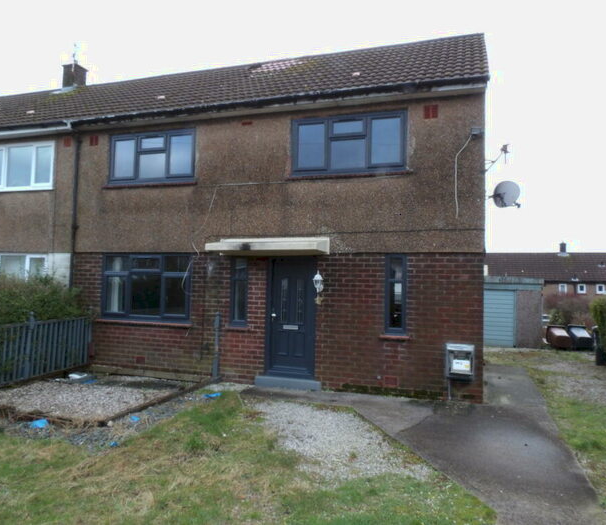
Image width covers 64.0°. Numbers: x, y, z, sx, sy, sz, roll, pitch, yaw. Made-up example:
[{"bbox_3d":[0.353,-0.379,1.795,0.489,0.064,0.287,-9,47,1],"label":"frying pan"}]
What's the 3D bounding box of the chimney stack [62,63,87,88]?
[{"bbox_3d":[-6.434,-5.152,13.673,0.496,0.720,0.470,0,-3,18],"label":"chimney stack"}]

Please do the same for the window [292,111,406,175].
[{"bbox_3d":[0.768,-2.030,8.372,2.010,1.024,0.090,0,-4,18],"label":"window"}]

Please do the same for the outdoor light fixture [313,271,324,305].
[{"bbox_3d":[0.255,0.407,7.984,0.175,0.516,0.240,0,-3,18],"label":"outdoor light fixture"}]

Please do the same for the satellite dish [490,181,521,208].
[{"bbox_3d":[3.380,-1.121,8.001,0.400,0.460,0.470,4,-4,-30],"label":"satellite dish"}]

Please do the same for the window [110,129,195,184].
[{"bbox_3d":[-2.964,-2.063,9.569,1.968,1.004,0.090,0,-4,18],"label":"window"}]

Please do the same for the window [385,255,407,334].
[{"bbox_3d":[1.531,0.524,7.939,0.352,1.314,0.090,0,-4,18],"label":"window"}]

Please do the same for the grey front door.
[{"bbox_3d":[-0.201,0.904,8.293,0.917,2.093,0.090,0,-3,18],"label":"grey front door"}]

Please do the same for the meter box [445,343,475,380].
[{"bbox_3d":[2.354,1.482,7.251,0.400,0.535,0.210,0,-3,18],"label":"meter box"}]

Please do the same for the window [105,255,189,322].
[{"bbox_3d":[-2.981,0.464,9.215,1.960,1.298,0.090,0,-3,18],"label":"window"}]

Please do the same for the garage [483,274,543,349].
[{"bbox_3d":[7.334,1.855,18.725,2.800,2.310,4.900,0,-4,18],"label":"garage"}]

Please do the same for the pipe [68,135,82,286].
[{"bbox_3d":[-4.656,-0.337,9.809,0.100,4.750,0.100,0,-4,18],"label":"pipe"}]

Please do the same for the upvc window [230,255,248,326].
[{"bbox_3d":[-1.129,0.510,8.791,0.342,1.302,0.090,0,-4,18],"label":"upvc window"}]

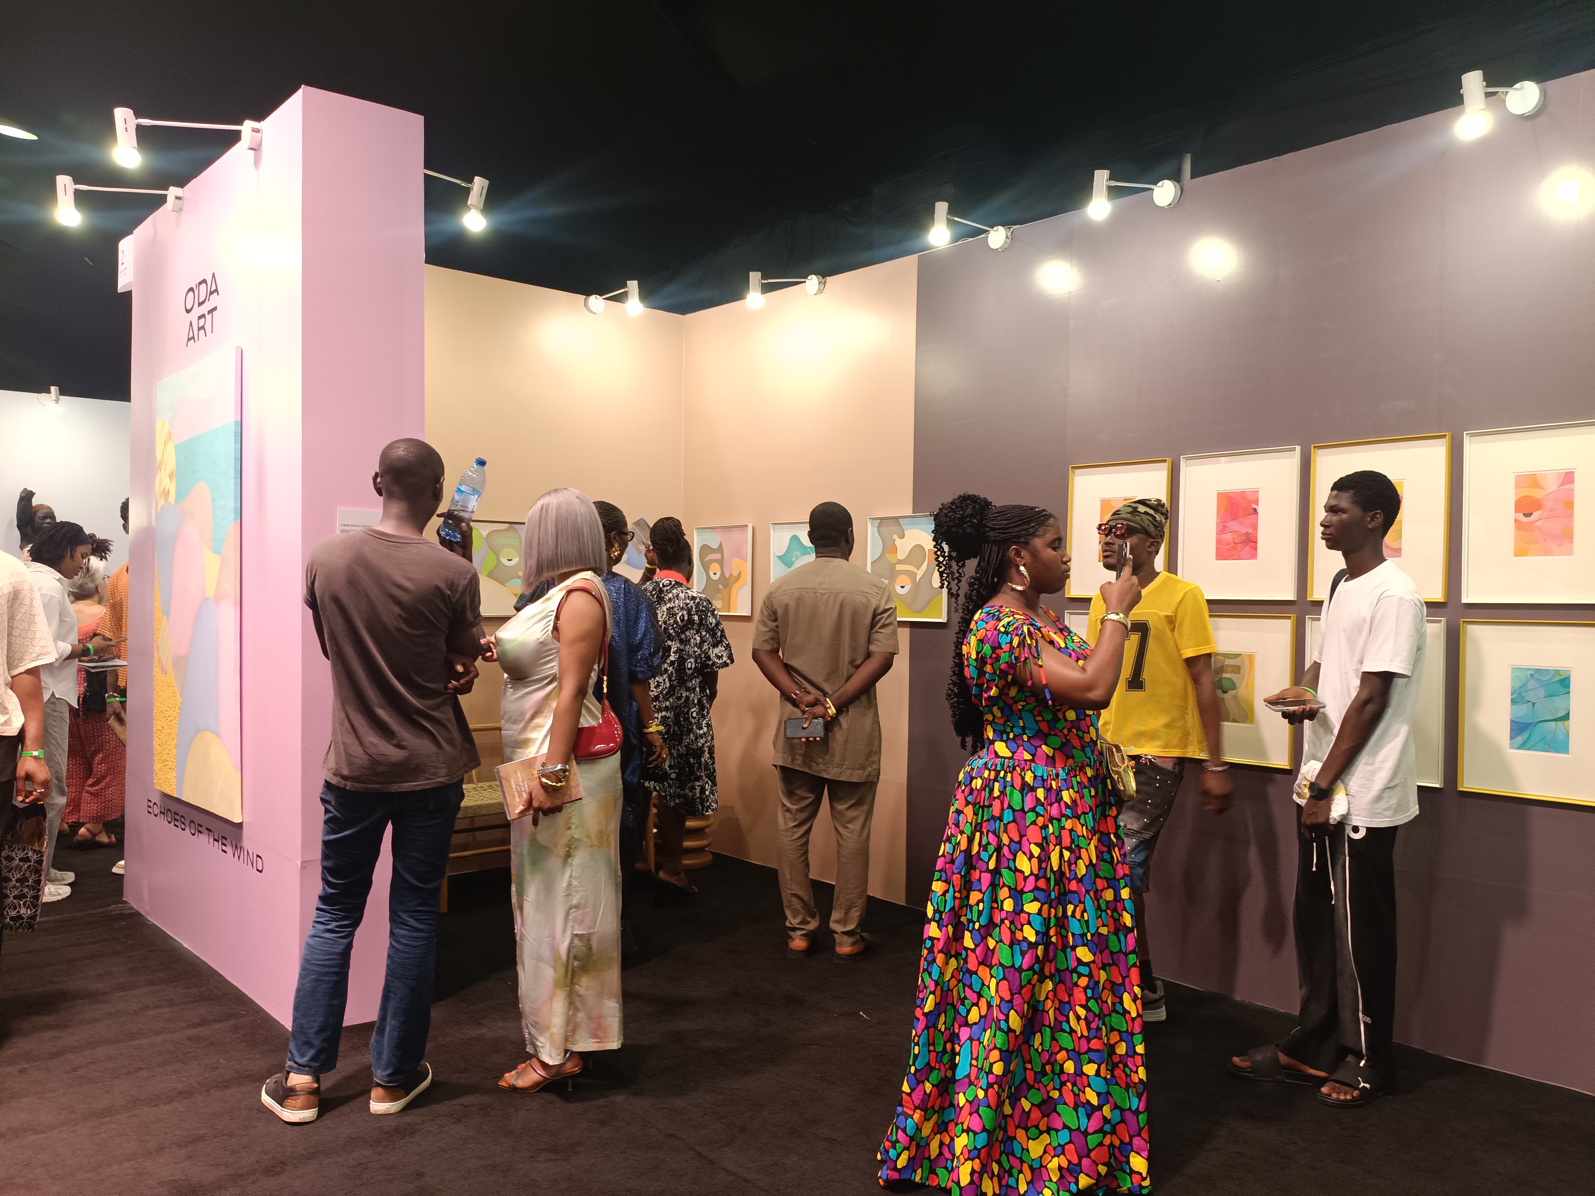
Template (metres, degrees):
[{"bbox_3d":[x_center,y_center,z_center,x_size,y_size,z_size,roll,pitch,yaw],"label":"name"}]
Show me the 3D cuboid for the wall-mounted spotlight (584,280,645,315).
[{"bbox_3d":[-0.926,-1.502,6.153,0.100,0.165,0.410,0,0,-42],"label":"wall-mounted spotlight"}]

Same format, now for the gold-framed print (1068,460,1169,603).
[{"bbox_3d":[1.229,-0.259,4.596,0.028,0.521,0.432,0,0,-42],"label":"gold-framed print"}]

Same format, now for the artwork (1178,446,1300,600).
[{"bbox_3d":[1.554,-0.253,4.234,0.028,0.521,0.432,0,0,-42],"label":"artwork"}]

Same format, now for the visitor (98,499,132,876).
[{"bbox_3d":[-3.279,0.425,5.942,0.560,1.820,0.360,1,0,10],"label":"visitor"}]

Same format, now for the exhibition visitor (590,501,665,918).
[{"bbox_3d":[-0.784,0.506,4.714,0.560,1.760,0.420,1,0,24],"label":"exhibition visitor"}]

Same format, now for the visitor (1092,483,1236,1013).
[{"bbox_3d":[1.177,0.530,3.993,0.420,1.740,0.520,0,1,-35],"label":"visitor"}]

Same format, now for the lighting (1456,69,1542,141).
[{"bbox_3d":[1.992,-1.399,3.389,0.440,0.235,0.100,0,1,-42],"label":"lighting"}]

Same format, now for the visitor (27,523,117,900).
[{"bbox_3d":[-3.322,0.498,5.463,0.520,1.680,0.460,0,1,-40],"label":"visitor"}]

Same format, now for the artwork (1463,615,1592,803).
[{"bbox_3d":[2.187,0.331,3.524,0.028,0.521,0.432,0,0,-42],"label":"artwork"}]

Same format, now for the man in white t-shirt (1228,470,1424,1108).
[{"bbox_3d":[1.555,0.523,3.493,0.500,1.770,0.480,1,0,-5],"label":"man in white t-shirt"}]

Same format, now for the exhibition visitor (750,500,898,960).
[{"bbox_3d":[0.130,0.498,4.713,0.560,1.770,0.420,1,1,20],"label":"exhibition visitor"}]

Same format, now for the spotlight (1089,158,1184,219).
[{"bbox_3d":[1.198,-1.427,4.271,0.440,0.200,0.100,0,1,-42],"label":"spotlight"}]

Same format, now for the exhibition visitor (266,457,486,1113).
[{"bbox_3d":[-1.177,0.476,3.354,0.540,1.830,0.450,1,0,-7],"label":"exhibition visitor"}]

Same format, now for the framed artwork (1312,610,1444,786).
[{"bbox_3d":[1.868,0.325,3.880,0.028,0.521,0.432,0,0,-42],"label":"framed artwork"}]

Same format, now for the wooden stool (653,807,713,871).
[{"bbox_3d":[-0.583,1.153,6.148,0.315,0.420,0.315,1,0,0],"label":"wooden stool"}]

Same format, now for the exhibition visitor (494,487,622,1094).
[{"bbox_3d":[-0.686,0.538,3.485,0.380,1.715,0.460,1,0,9],"label":"exhibition visitor"}]

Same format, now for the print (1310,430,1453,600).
[{"bbox_3d":[1.877,-0.248,3.874,0.028,0.521,0.432,0,0,-42],"label":"print"}]

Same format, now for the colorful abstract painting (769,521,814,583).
[{"bbox_3d":[0.043,-0.143,5.853,0.035,0.474,0.502,0,1,-42],"label":"colorful abstract painting"}]

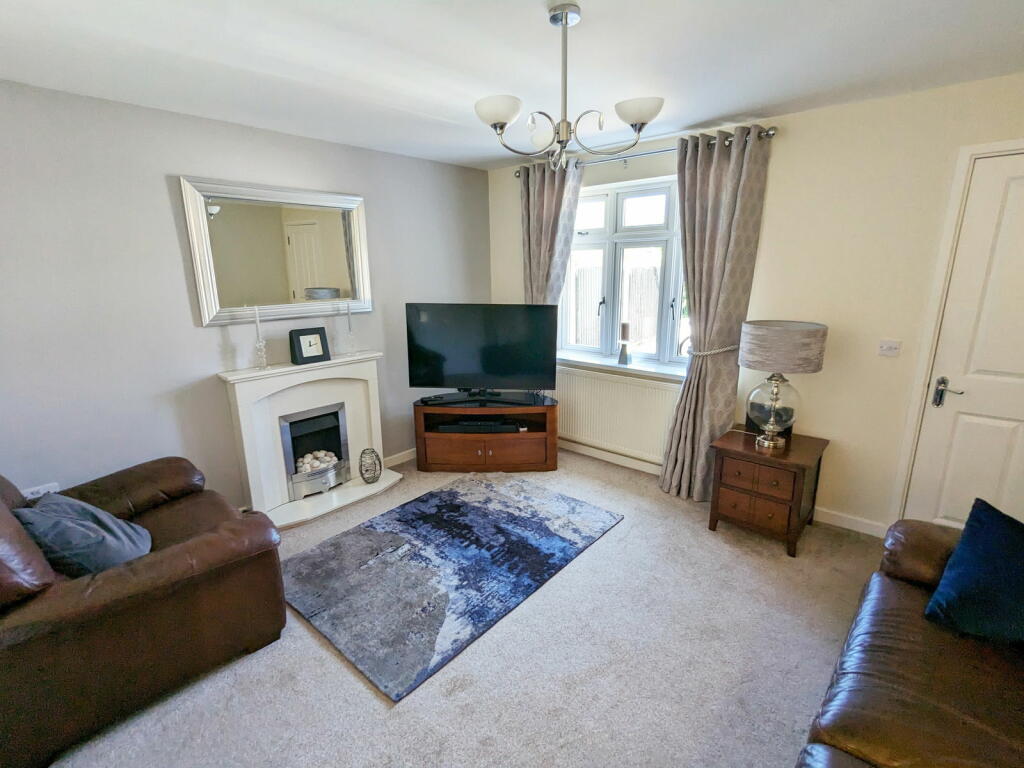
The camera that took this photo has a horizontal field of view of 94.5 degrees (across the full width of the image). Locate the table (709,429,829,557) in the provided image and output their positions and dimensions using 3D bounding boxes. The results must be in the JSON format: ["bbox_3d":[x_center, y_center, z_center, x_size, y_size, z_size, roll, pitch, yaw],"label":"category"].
[{"bbox_3d":[1.494,0.601,2.790,0.500,0.535,0.500,11,19,39],"label":"table"}]

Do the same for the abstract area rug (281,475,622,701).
[{"bbox_3d":[-0.311,0.913,2.731,1.200,0.013,1.700,11,19,39],"label":"abstract area rug"}]

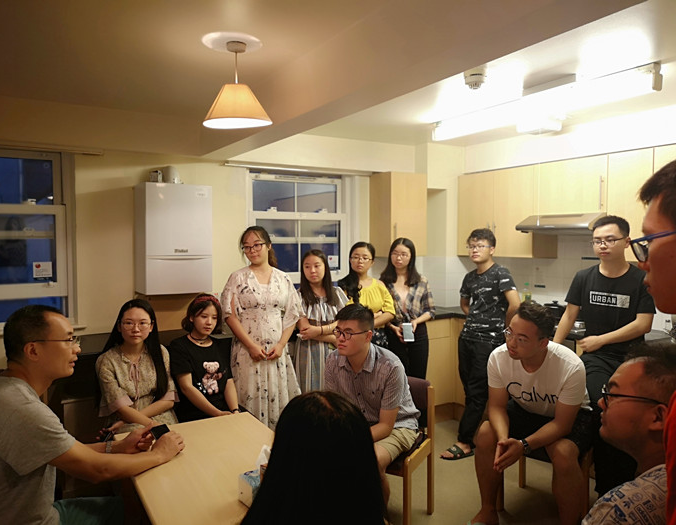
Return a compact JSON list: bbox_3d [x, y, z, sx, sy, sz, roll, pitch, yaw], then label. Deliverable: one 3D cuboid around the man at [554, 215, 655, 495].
[{"bbox_3d":[1.522,0.563,3.089,0.550,1.660,0.560,-2,3,-37],"label":"man"}]

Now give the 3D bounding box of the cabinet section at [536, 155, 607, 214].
[{"bbox_3d":[1.796,-0.546,4.037,0.308,0.387,0.600,-1,2,-31],"label":"cabinet section"}]

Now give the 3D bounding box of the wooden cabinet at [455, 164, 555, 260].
[{"bbox_3d":[1.417,-0.405,4.616,0.300,0.720,0.831,-1,2,-30],"label":"wooden cabinet"}]

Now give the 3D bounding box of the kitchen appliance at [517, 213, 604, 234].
[{"bbox_3d":[1.697,-0.285,3.953,0.485,0.135,0.600,-1,2,-30],"label":"kitchen appliance"}]

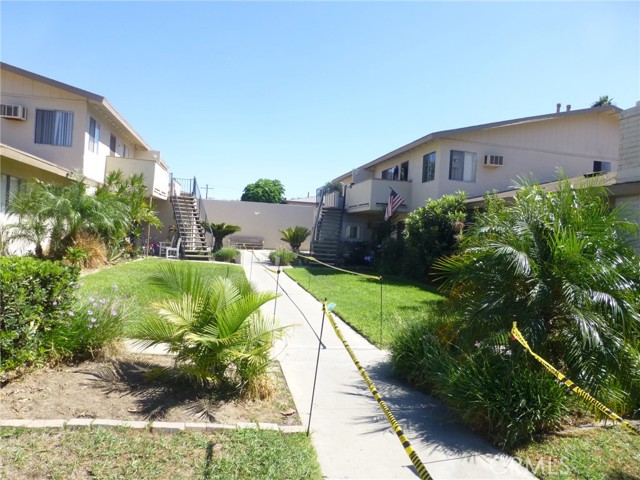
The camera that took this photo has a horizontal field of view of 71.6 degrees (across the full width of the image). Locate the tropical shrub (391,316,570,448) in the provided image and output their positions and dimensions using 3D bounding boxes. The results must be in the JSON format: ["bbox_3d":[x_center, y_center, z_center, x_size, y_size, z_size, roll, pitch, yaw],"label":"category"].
[{"bbox_3d":[1.376,1.135,4.176,1.000,0.560,2.000,2,1,-11],"label":"tropical shrub"}]

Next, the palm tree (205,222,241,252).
[{"bbox_3d":[-4.795,-0.073,21.600,1.850,1.500,1.800,2,1,-11],"label":"palm tree"}]

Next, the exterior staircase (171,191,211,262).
[{"bbox_3d":[-5.843,-0.699,19.790,1.200,2.900,4.300,2,1,-22],"label":"exterior staircase"}]

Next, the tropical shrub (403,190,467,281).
[{"bbox_3d":[3.983,-0.121,15.300,2.000,2.850,1.750,2,1,-11],"label":"tropical shrub"}]

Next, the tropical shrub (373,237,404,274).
[{"bbox_3d":[2.563,0.580,16.600,1.100,1.380,1.050,2,1,-11],"label":"tropical shrub"}]

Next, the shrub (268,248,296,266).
[{"bbox_3d":[-1.530,0.714,18.100,1.150,0.750,1.050,2,1,-11],"label":"shrub"}]

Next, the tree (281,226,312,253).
[{"bbox_3d":[-1.314,0.000,23.800,1.650,1.450,1.600,2,1,-11],"label":"tree"}]

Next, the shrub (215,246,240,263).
[{"bbox_3d":[-3.753,0.600,18.000,1.050,0.680,0.950,2,1,-11],"label":"shrub"}]

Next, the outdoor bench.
[{"bbox_3d":[-4.487,0.153,27.200,2.050,0.850,0.700,2,1,-11],"label":"outdoor bench"}]

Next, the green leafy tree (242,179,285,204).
[{"bbox_3d":[-6.403,-3.154,48.052,4.900,6.900,4.800,3,1,0],"label":"green leafy tree"}]

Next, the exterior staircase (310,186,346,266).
[{"bbox_3d":[0.426,-0.688,20.545,1.250,3.600,4.400,2,1,2],"label":"exterior staircase"}]

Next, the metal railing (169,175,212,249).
[{"bbox_3d":[-5.819,-1.249,19.785,1.250,3.600,4.300,2,1,-22],"label":"metal railing"}]

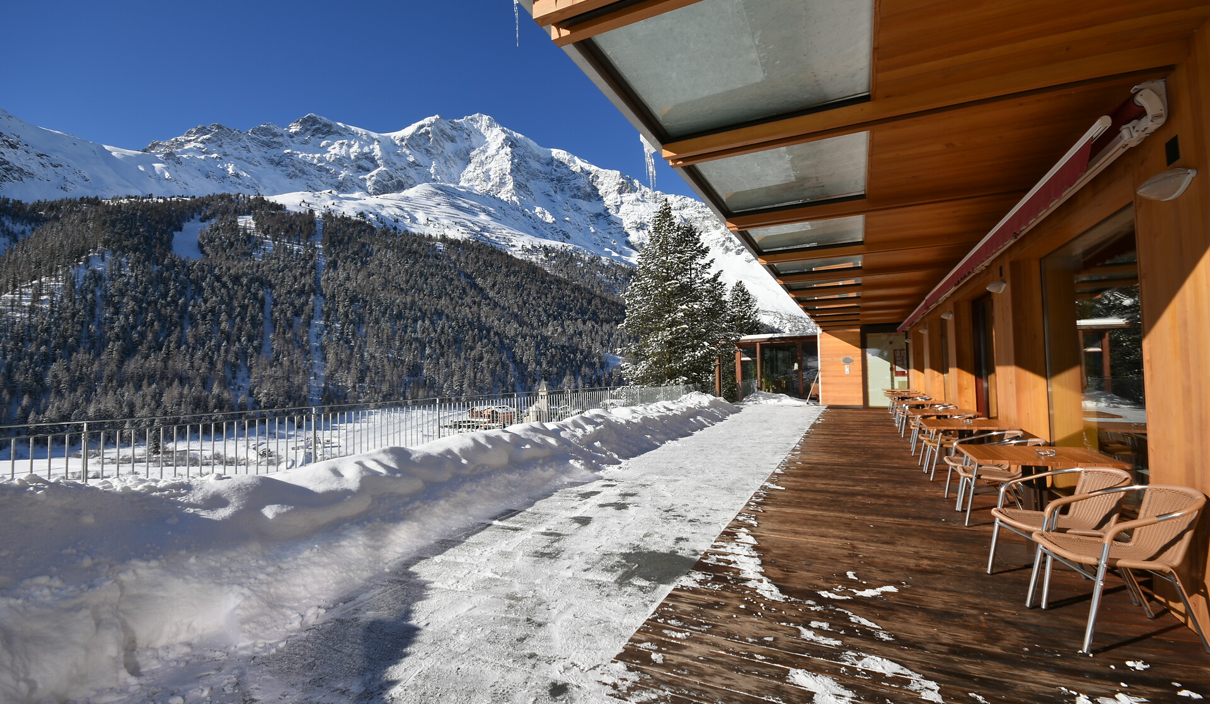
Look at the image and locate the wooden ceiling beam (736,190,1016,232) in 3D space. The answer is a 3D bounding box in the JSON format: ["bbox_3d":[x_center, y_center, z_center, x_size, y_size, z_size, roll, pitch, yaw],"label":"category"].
[{"bbox_3d":[2.392,-1.326,4.534,2.535,0.115,0.180,-2,-3,24],"label":"wooden ceiling beam"}]

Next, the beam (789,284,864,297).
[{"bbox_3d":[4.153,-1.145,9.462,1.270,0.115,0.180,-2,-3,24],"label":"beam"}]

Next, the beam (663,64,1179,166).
[{"bbox_3d":[1.577,-1.381,2.910,2.534,0.115,0.180,-2,-3,24],"label":"beam"}]

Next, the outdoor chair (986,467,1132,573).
[{"bbox_3d":[2.746,1.081,3.074,0.590,0.730,0.560,-1,-2,7],"label":"outdoor chair"}]

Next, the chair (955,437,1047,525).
[{"bbox_3d":[3.451,1.129,4.463,0.590,0.730,0.560,-2,-3,28],"label":"chair"}]

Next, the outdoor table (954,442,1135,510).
[{"bbox_3d":[3.088,1.096,3.603,0.810,0.735,0.810,-2,-3,23],"label":"outdoor table"}]

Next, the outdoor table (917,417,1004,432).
[{"bbox_3d":[4.034,1.166,5.625,0.810,0.735,0.810,-2,-3,25],"label":"outdoor table"}]

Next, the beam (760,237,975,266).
[{"bbox_3d":[3.203,-1.271,6.146,2.534,0.115,0.180,-2,-3,24],"label":"beam"}]

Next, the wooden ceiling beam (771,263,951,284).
[{"bbox_3d":[3.968,-1.218,7.675,2.538,0.115,0.180,-2,-3,24],"label":"wooden ceiling beam"}]

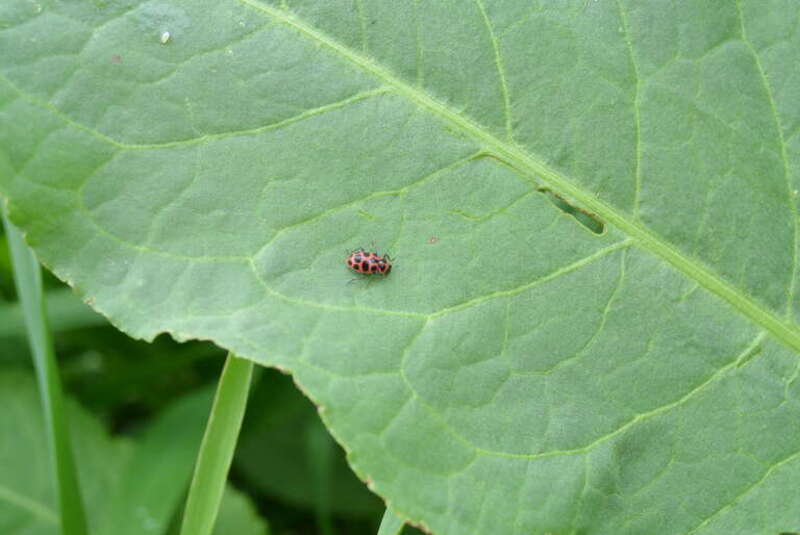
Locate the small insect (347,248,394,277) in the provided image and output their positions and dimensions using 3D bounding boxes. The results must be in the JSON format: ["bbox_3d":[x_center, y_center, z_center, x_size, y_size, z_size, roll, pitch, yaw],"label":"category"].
[{"bbox_3d":[-0.004,-0.001,0.212,0.006,0.002,0.003,9,65,0],"label":"small insect"}]

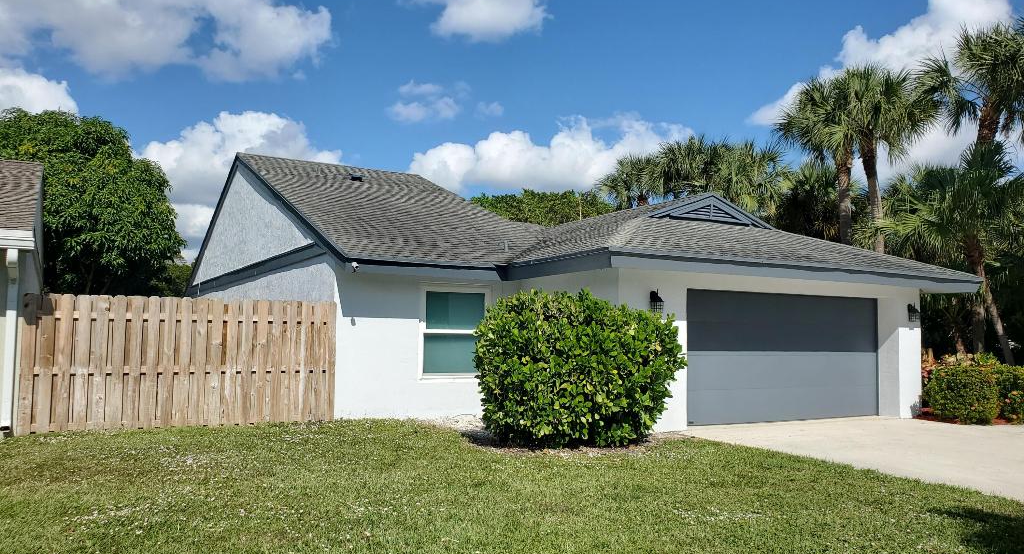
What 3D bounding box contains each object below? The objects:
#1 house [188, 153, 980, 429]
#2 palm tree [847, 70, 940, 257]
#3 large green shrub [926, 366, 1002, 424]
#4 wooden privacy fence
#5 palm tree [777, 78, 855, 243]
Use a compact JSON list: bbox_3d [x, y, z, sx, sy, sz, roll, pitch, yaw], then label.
[{"bbox_3d":[-1.106,-0.075,21.086,11.900,5.950,20.600,3,-4,-30],"label":"house"},{"bbox_3d":[12.030,-1.802,24.677,3.400,10.170,3.400,1,-4,0],"label":"palm tree"},{"bbox_3d":[8.201,2.063,14.004,1.250,1.050,1.150,3,-4,-30],"label":"large green shrub"},{"bbox_3d":[-4.569,1.224,11.028,4.150,1.830,0.120,3,-4,-26],"label":"wooden privacy fence"},{"bbox_3d":[10.017,-1.654,24.688,3.300,9.810,3.300,1,-4,0],"label":"palm tree"}]

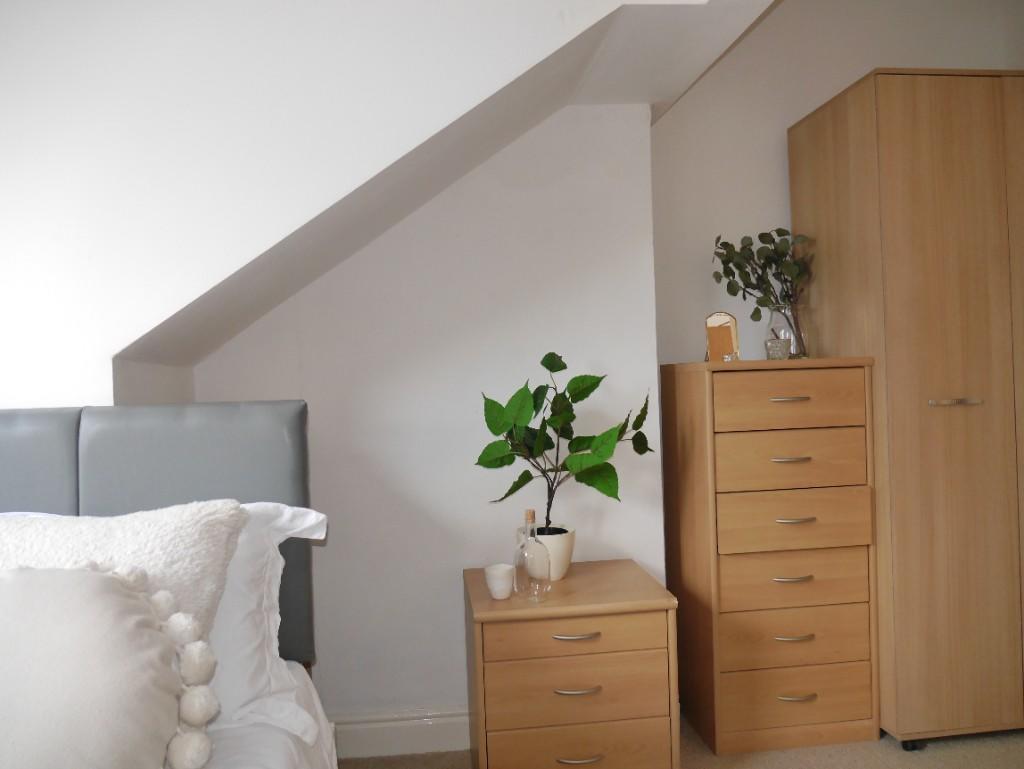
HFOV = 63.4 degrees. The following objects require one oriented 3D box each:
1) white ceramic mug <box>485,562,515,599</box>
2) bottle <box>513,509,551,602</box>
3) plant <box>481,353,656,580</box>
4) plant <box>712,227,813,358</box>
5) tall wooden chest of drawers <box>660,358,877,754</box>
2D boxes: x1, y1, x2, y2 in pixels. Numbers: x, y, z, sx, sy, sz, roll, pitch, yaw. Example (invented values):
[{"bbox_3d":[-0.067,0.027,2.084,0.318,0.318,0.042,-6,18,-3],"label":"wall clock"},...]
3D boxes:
[{"bbox_3d":[-0.030,0.492,2.086,0.075,0.084,0.075,-2,1,-6],"label":"white ceramic mug"},{"bbox_3d":[0.047,0.417,2.075,0.094,0.228,0.090,-2,1,-6],"label":"bottle"},{"bbox_3d":[0.129,0.224,2.239,0.455,0.605,0.360,-2,1,-6],"label":"plant"},{"bbox_3d":[0.779,-0.273,2.576,0.295,0.405,0.235,-2,1,-7],"label":"plant"},{"bbox_3d":[0.777,0.481,2.558,0.494,1.100,0.439,-2,1,-7],"label":"tall wooden chest of drawers"}]

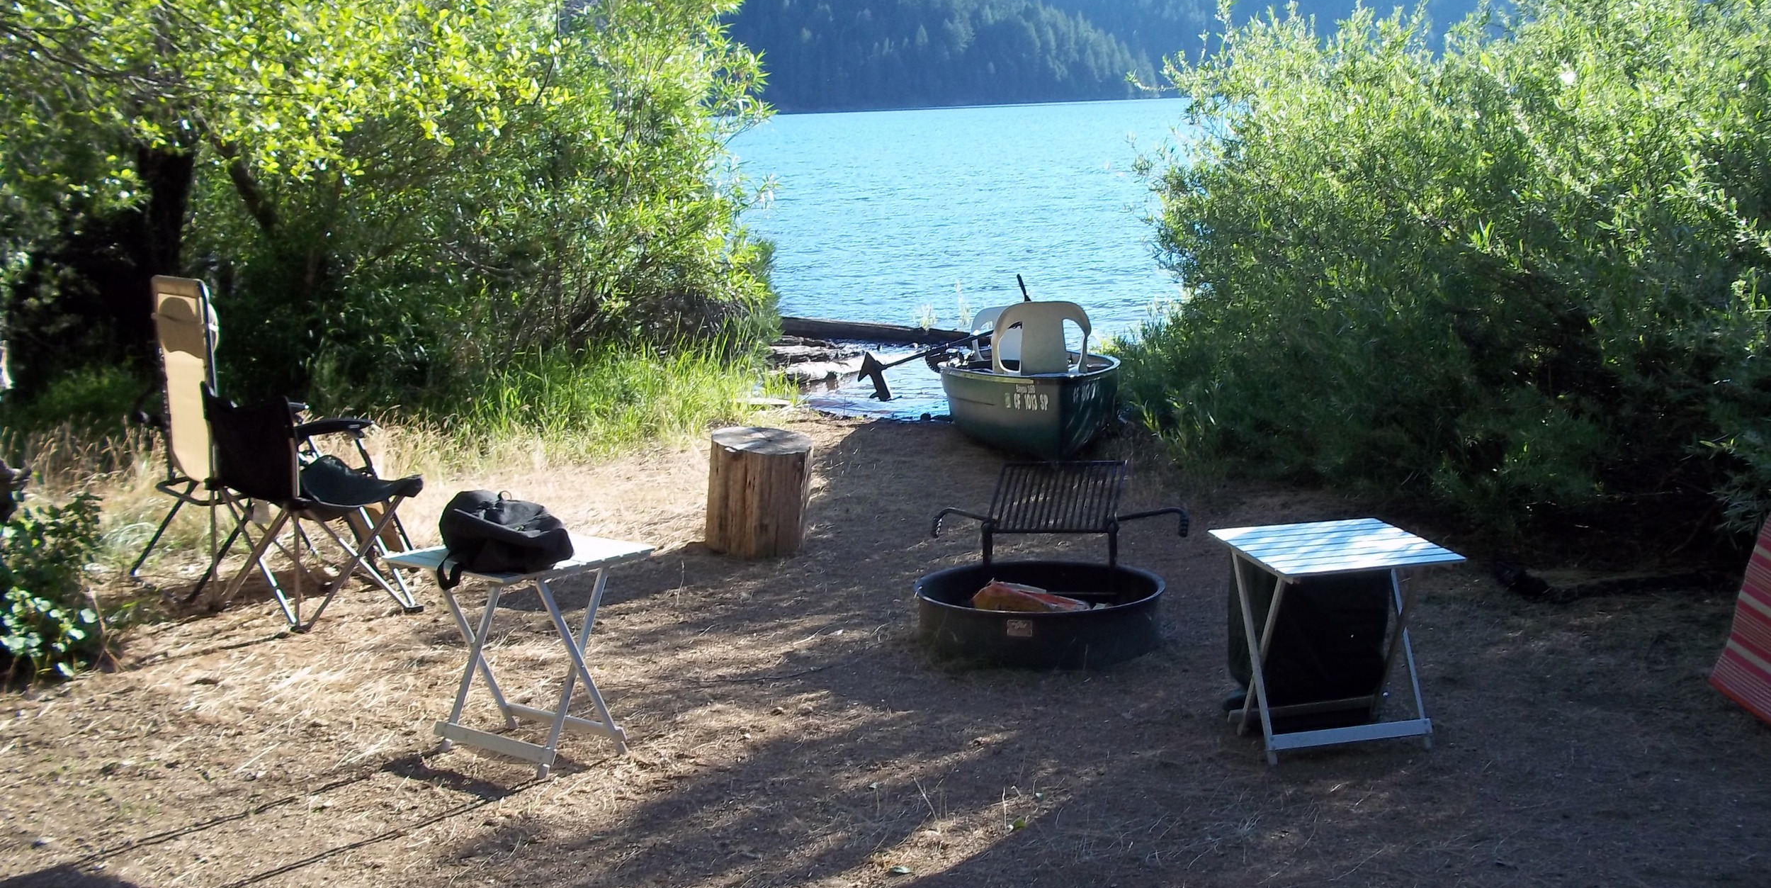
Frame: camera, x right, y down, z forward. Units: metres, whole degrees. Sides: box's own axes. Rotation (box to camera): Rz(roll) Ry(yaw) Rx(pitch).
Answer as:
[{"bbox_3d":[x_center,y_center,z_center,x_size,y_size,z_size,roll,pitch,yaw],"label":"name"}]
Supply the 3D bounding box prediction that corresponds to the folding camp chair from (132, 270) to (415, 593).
[{"bbox_3d":[-2.378,-0.055,7.103,0.940,1.160,0.650,-9,12,-35],"label":"folding camp chair"}]

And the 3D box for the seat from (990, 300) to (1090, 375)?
[{"bbox_3d":[0.894,-0.543,10.492,0.550,0.500,0.500,-2,10,0],"label":"seat"}]

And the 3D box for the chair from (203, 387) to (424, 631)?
[{"bbox_3d":[-2.033,0.180,6.590,0.560,0.840,0.610,-10,13,-40],"label":"chair"}]

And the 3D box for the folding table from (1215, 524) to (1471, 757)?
[{"bbox_3d":[1.185,0.532,4.896,0.491,0.540,0.513,-4,10,-11],"label":"folding table"}]

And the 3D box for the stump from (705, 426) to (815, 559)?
[{"bbox_3d":[-0.512,0.180,7.430,0.420,0.475,0.420,-2,10,0],"label":"stump"}]

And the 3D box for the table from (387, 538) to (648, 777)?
[{"bbox_3d":[-0.956,0.555,4.882,0.491,0.540,0.513,6,12,39],"label":"table"}]

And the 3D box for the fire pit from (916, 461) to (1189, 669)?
[{"bbox_3d":[0.582,0.359,6.079,0.880,0.490,1.060,-1,10,7],"label":"fire pit"}]

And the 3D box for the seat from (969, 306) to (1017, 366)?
[{"bbox_3d":[0.900,-0.738,13.142,0.550,0.500,0.500,-2,10,0],"label":"seat"}]

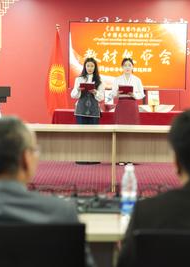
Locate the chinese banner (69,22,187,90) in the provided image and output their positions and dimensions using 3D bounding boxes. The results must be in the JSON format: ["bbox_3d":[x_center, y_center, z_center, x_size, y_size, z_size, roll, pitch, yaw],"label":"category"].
[{"bbox_3d":[0.586,-1.355,13.600,2.070,1.180,0.070,1,4,1],"label":"chinese banner"}]

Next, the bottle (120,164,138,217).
[{"bbox_3d":[0.143,0.246,3.270,0.065,0.233,0.065,1,4,1],"label":"bottle"}]

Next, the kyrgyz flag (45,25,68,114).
[{"bbox_3d":[-0.658,-1.009,13.300,0.380,1.580,0.280,1,4,1],"label":"kyrgyz flag"}]

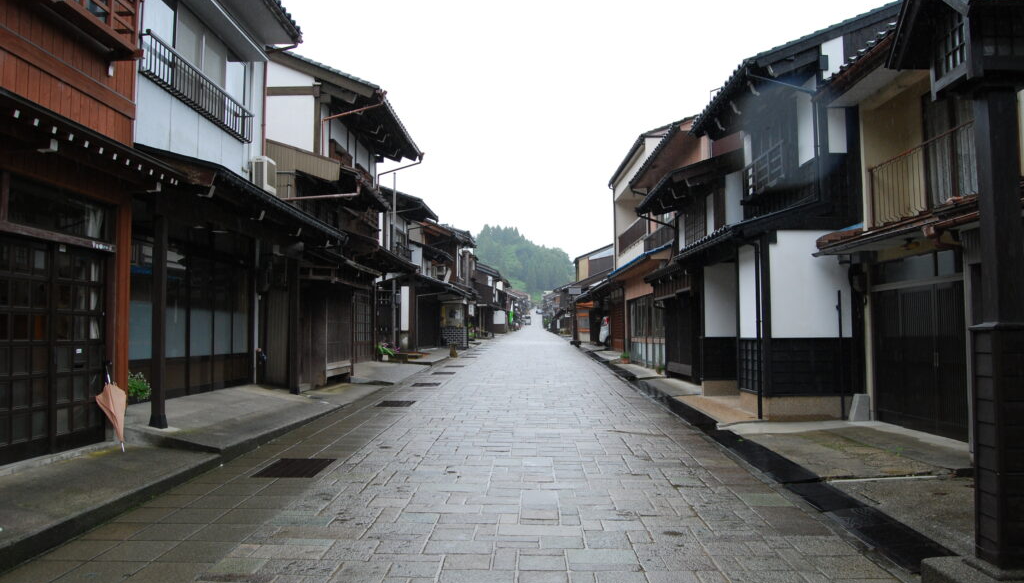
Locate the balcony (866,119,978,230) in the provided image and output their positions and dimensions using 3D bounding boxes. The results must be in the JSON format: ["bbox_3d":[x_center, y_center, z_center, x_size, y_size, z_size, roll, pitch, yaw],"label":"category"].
[{"bbox_3d":[4.884,-1.340,9.006,0.130,0.770,2.750,0,-3,1],"label":"balcony"}]

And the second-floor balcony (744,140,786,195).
[{"bbox_3d":[4.482,-2.051,13.384,0.260,0.580,2.200,0,-3,1],"label":"second-floor balcony"}]

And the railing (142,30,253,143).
[{"bbox_3d":[-4.016,-2.534,10.036,0.160,0.430,3.300,0,-3,0],"label":"railing"}]

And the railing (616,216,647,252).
[{"bbox_3d":[4.649,-2.164,29.883,0.100,0.780,6.600,0,-3,0],"label":"railing"}]

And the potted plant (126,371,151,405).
[{"bbox_3d":[-4.825,1.242,9.900,0.380,0.460,0.400,0,-3,0],"label":"potted plant"}]

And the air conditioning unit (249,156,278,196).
[{"bbox_3d":[-4.041,-1.849,12.585,0.260,0.570,0.600,0,-3,0],"label":"air conditioning unit"}]

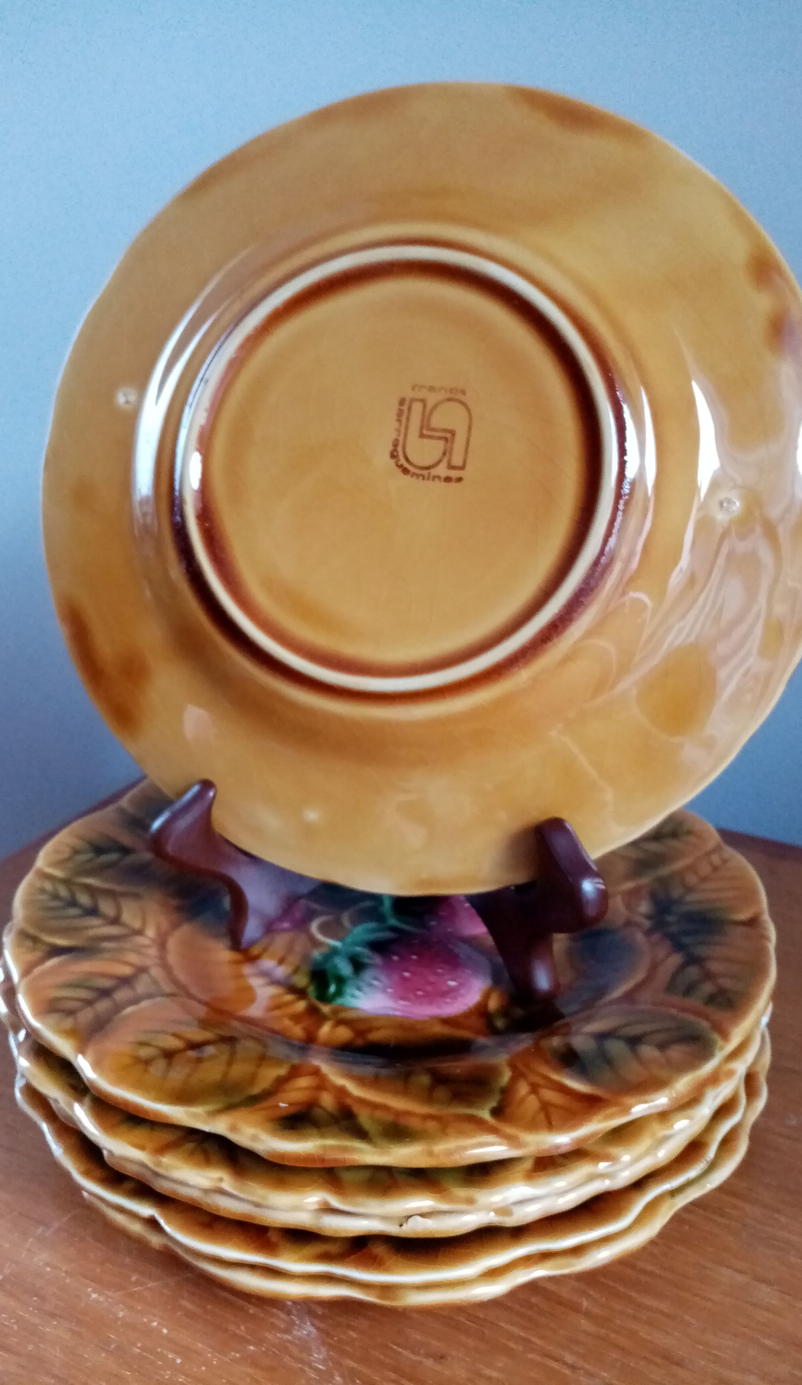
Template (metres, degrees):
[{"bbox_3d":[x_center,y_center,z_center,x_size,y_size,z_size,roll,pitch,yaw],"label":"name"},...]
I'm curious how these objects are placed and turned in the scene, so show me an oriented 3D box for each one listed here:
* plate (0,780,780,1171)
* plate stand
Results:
[{"bbox_3d":[-0.002,0.059,0.286,0.199,0.023,0.199,1,21,0],"label":"plate"},{"bbox_3d":[0.002,0.002,0.268,0.107,0.130,0.098,6,22,13],"label":"plate stand"}]

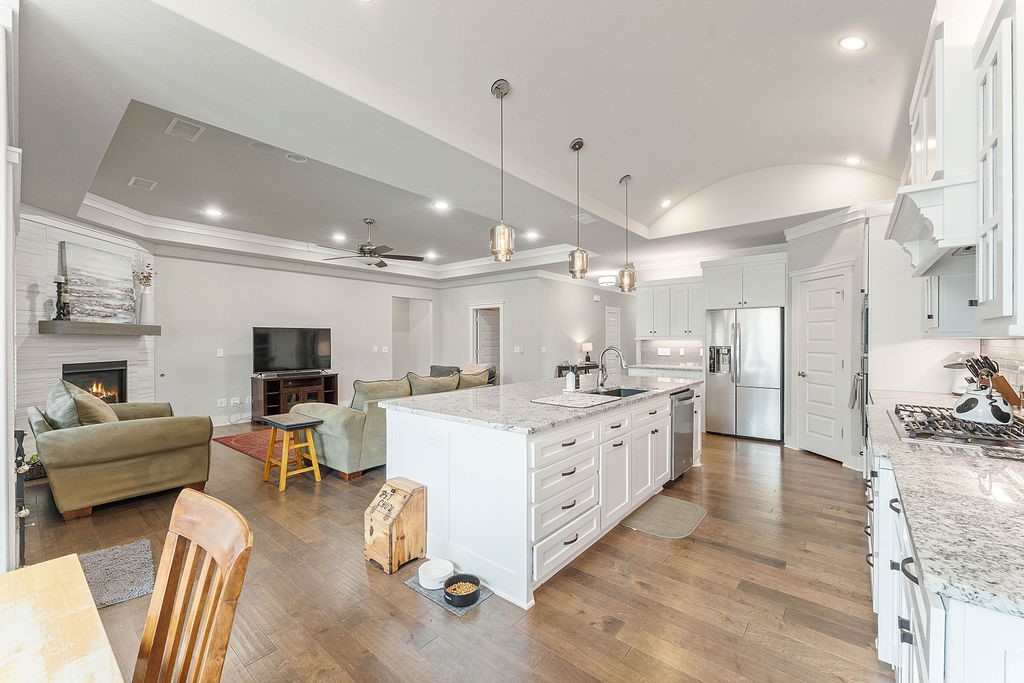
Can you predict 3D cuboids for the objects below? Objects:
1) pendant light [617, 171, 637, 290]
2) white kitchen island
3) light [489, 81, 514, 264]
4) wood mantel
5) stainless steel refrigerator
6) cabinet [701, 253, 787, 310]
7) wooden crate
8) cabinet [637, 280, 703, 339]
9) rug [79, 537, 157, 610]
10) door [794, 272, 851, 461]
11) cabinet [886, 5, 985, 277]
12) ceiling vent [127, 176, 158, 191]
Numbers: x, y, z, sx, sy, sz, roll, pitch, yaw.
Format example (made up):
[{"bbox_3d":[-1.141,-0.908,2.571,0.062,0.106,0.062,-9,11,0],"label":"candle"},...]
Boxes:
[{"bbox_3d":[1.253,-1.168,4.338,0.168,1.271,0.168,0,0,40],"label":"pendant light"},{"bbox_3d":[0.562,0.875,3.510,1.310,0.910,3.050,0,0,40],"label":"white kitchen island"},{"bbox_3d":[-0.066,-1.182,2.753,0.175,1.270,0.175,0,0,0],"label":"light"},{"bbox_3d":[-4.837,-0.141,4.777,0.220,0.138,1.306,0,0,-5],"label":"wood mantel"},{"bbox_3d":[3.281,0.442,5.578,0.904,1.751,0.732,0,0,40],"label":"stainless steel refrigerator"},{"bbox_3d":[3.297,-0.788,5.609,0.997,0.694,0.637,0,0,40],"label":"cabinet"},{"bbox_3d":[-0.720,1.119,2.458,0.264,0.443,0.251,0,0,40],"label":"wooden crate"},{"bbox_3d":[2.589,-0.497,6.392,1.131,0.947,0.345,0,0,40],"label":"cabinet"},{"bbox_3d":[-2.320,1.315,2.192,0.520,0.030,0.820,0,0,-42],"label":"rug"},{"bbox_3d":[3.538,0.305,4.540,0.050,2.037,0.600,0,0,-6],"label":"door"},{"bbox_3d":[2.188,-0.885,1.884,0.580,1.030,1.070,0,0,40],"label":"cabinet"},{"bbox_3d":[-4.018,-1.715,4.344,0.370,0.020,0.200,0,0,40],"label":"ceiling vent"}]

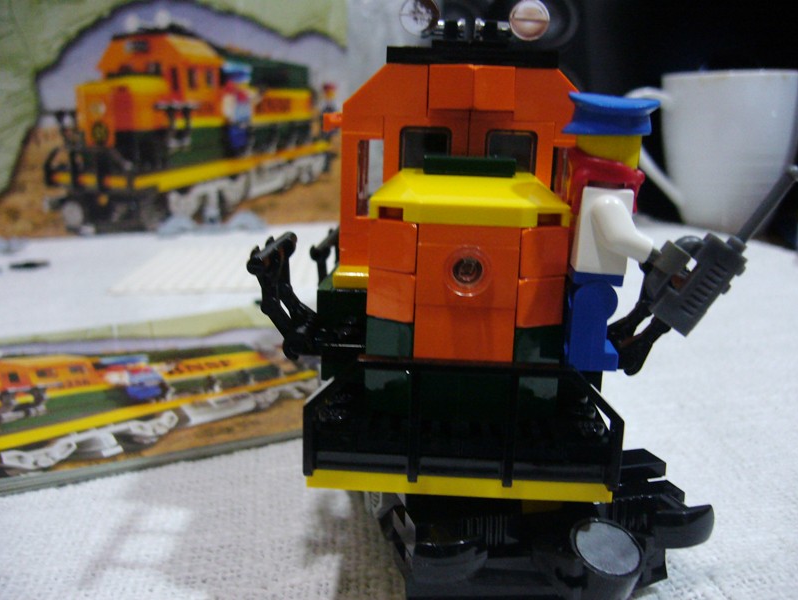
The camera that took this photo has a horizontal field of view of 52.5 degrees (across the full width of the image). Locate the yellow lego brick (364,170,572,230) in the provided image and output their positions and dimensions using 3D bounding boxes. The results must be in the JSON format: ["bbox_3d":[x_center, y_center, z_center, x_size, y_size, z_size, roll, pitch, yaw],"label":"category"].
[{"bbox_3d":[0.012,-0.018,0.140,0.032,0.006,0.032,2,13,3],"label":"yellow lego brick"}]

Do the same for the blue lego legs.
[{"bbox_3d":[0.032,0.002,0.135,0.008,0.016,0.016,2,13,3],"label":"blue lego legs"}]

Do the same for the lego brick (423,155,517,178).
[{"bbox_3d":[0.012,-0.024,0.144,0.016,0.003,0.009,2,13,3],"label":"lego brick"}]

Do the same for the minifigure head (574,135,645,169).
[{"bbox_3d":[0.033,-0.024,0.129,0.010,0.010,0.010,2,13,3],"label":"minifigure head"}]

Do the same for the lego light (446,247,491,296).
[{"bbox_3d":[0.011,-0.004,0.125,0.008,0.008,0.004,2,13,3],"label":"lego light"}]

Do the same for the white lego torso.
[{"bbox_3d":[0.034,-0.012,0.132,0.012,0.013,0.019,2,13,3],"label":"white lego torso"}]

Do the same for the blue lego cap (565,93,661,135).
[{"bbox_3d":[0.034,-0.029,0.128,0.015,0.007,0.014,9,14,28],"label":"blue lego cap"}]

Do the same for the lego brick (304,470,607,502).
[{"bbox_3d":[0.010,0.028,0.131,0.048,0.003,0.009,2,13,3],"label":"lego brick"}]

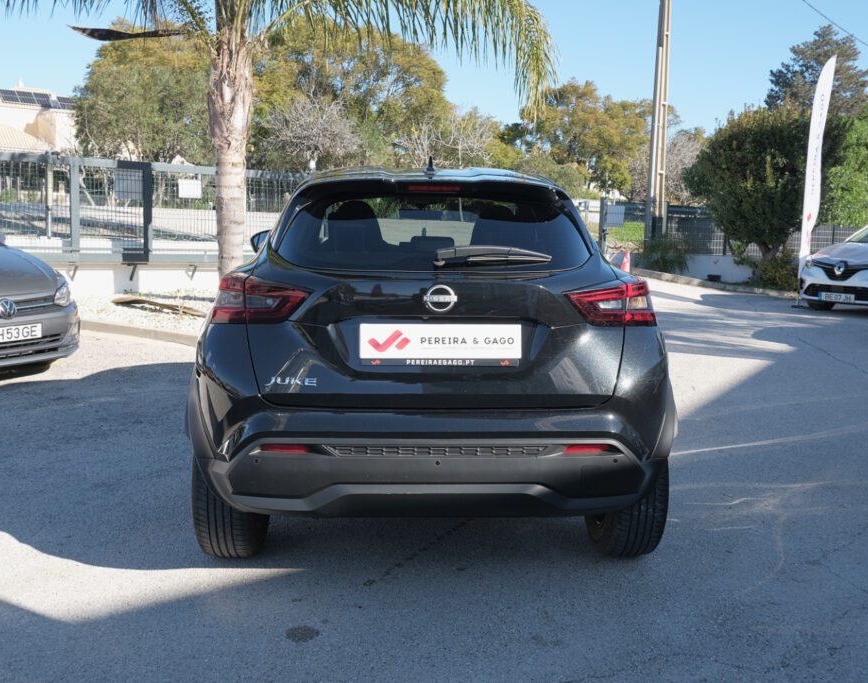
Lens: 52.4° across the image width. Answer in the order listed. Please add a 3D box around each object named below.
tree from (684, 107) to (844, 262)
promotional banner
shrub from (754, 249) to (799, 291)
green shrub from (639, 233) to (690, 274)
[{"bbox_3d":[5.773,-2.555,15.403,2.850,3.014,2.750,1,8,0],"label":"tree"},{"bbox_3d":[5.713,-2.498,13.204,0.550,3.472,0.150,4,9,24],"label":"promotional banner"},{"bbox_3d":[5.765,-1.207,14.800,0.820,0.703,0.780,1,8,0],"label":"shrub"},{"bbox_3d":[4.235,-1.615,16.200,0.970,0.768,0.950,1,8,0],"label":"green shrub"}]

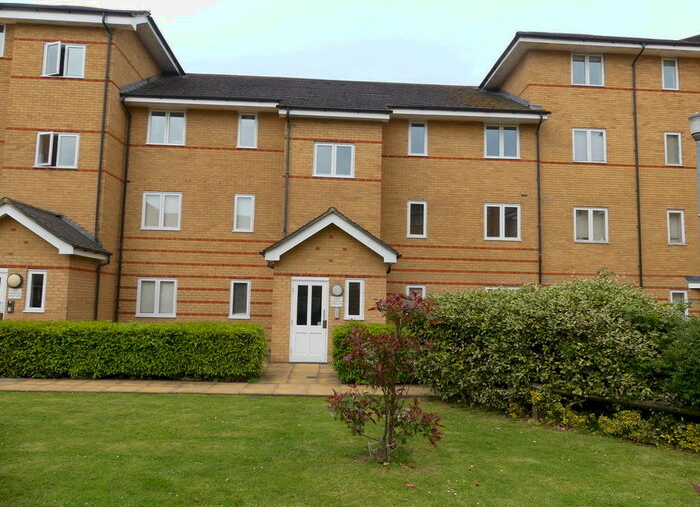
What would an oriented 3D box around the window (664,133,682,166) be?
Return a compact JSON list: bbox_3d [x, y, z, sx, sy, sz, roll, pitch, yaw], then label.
[{"bbox_3d":[10.639,-3.414,16.644,0.590,1.100,0.100,2,-6,-3],"label":"window"}]

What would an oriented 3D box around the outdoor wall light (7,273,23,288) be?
[{"bbox_3d":[-7.888,0.646,11.917,0.325,0.325,0.110,2,-5,-3],"label":"outdoor wall light"}]

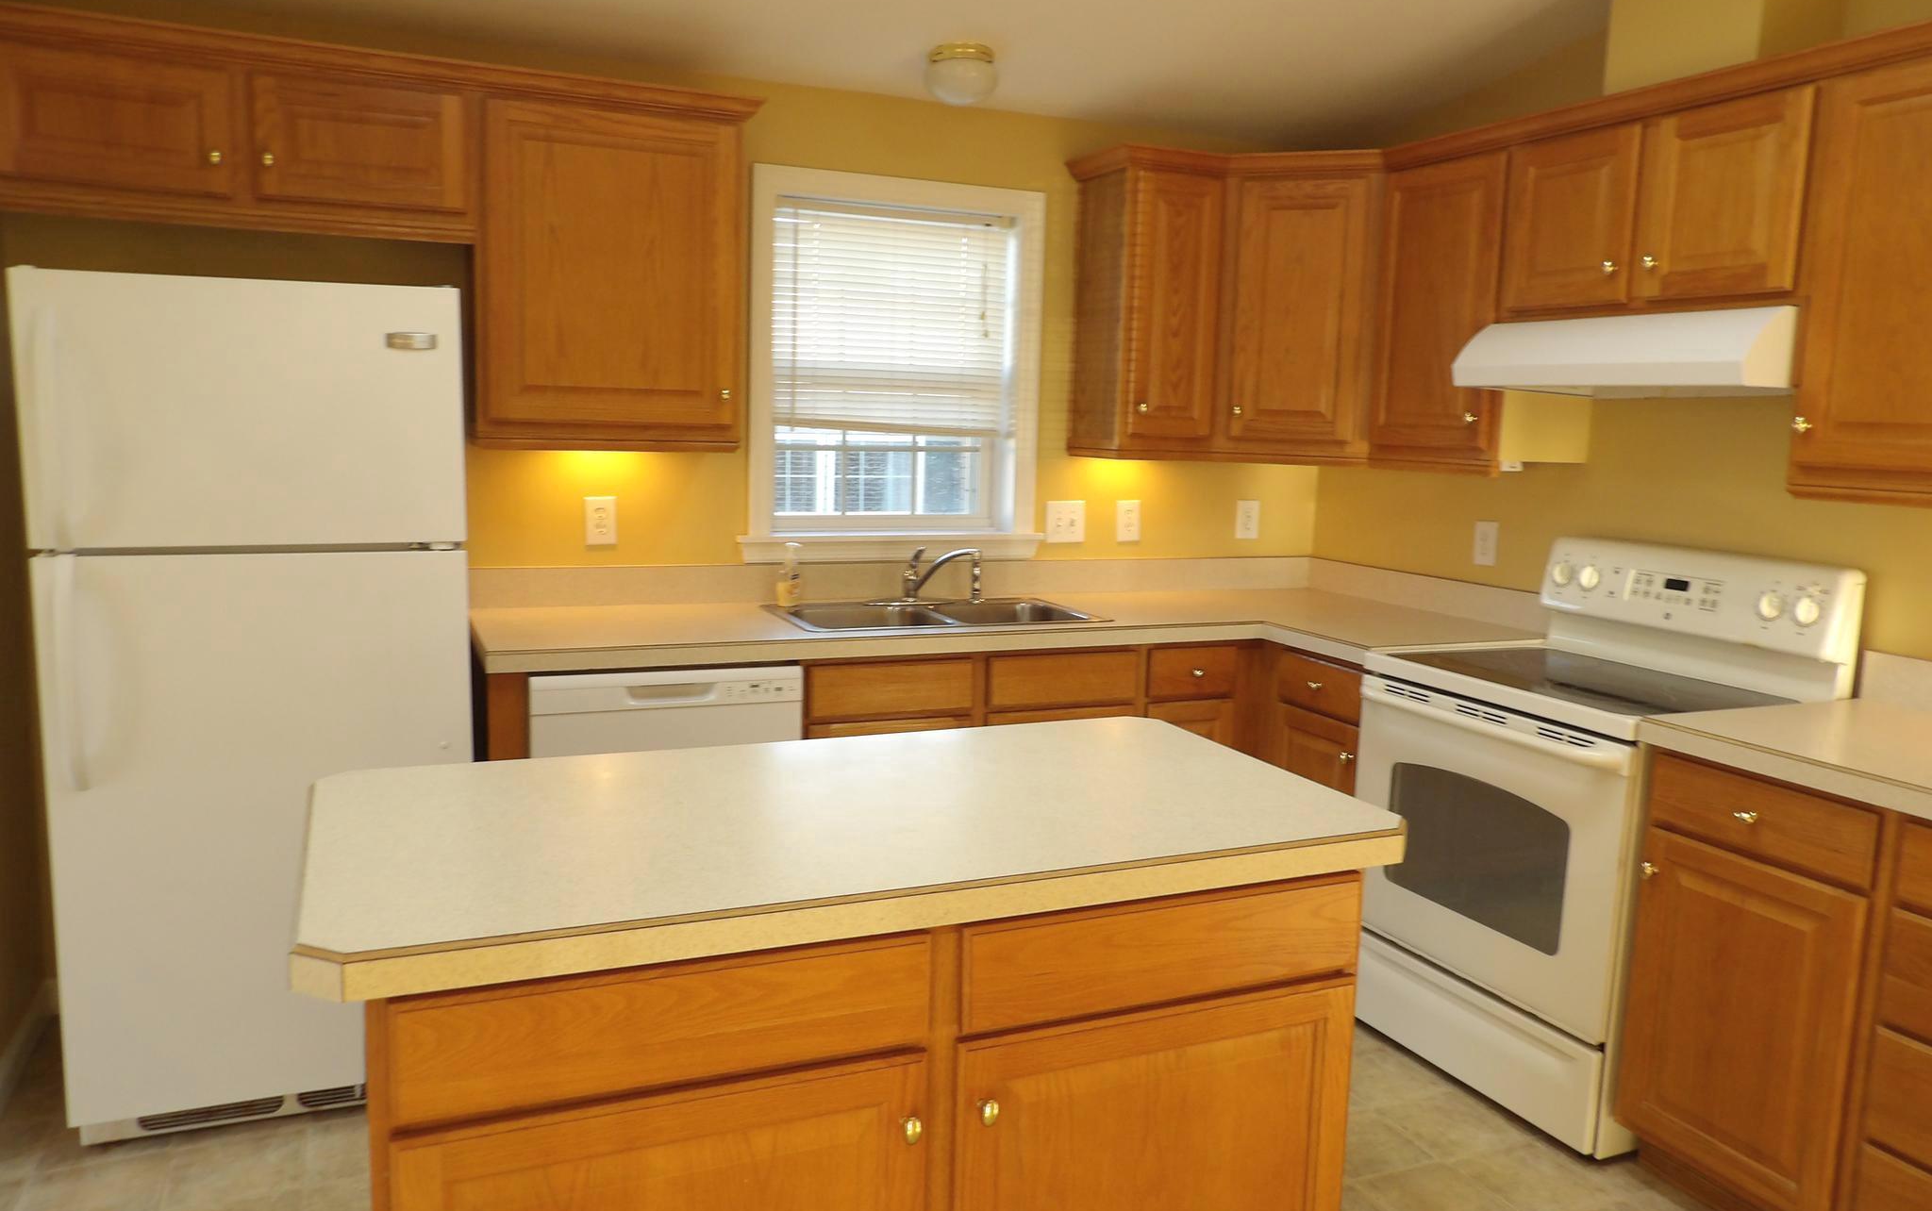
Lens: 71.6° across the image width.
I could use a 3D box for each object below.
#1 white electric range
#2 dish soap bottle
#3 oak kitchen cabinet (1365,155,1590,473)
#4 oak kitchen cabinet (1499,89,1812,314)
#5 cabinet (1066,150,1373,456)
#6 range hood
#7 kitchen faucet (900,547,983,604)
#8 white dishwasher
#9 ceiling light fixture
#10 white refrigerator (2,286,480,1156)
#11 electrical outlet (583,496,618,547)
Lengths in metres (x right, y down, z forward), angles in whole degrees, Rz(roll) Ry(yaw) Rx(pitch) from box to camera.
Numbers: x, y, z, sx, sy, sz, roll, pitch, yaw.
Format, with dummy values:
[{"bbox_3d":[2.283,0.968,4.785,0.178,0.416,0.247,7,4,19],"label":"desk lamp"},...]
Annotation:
[{"bbox_3d":[1.373,0.474,3.011,0.665,1.185,0.757,-2,9,-23],"label":"white electric range"},{"bbox_3d":[-0.473,-0.086,3.606,0.068,0.172,0.050,-6,11,-43],"label":"dish soap bottle"},{"bbox_3d":[1.342,-0.743,3.474,0.320,0.787,0.450,-2,9,-23],"label":"oak kitchen cabinet"},{"bbox_3d":[1.582,-0.829,2.915,0.320,0.405,0.760,-2,9,-23],"label":"oak kitchen cabinet"},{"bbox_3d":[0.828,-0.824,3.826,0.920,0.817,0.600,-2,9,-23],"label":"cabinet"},{"bbox_3d":[1.514,-0.547,2.926,0.450,0.160,0.755,-2,9,-23],"label":"range hood"},{"bbox_3d":[-0.059,-0.079,3.651,0.255,0.165,0.065,7,9,31],"label":"kitchen faucet"},{"bbox_3d":[-0.783,0.527,3.306,0.600,0.860,0.605,-2,9,-23],"label":"white dishwasher"},{"bbox_3d":[-0.018,-1.324,3.368,0.195,0.140,0.195,2,8,0],"label":"ceiling light fixture"},{"bbox_3d":[-1.461,0.171,2.847,0.720,1.650,0.760,-2,9,-23],"label":"white refrigerator"},{"bbox_3d":[-0.947,-0.218,3.469,0.074,0.119,0.009,-2,9,-23],"label":"electrical outlet"}]

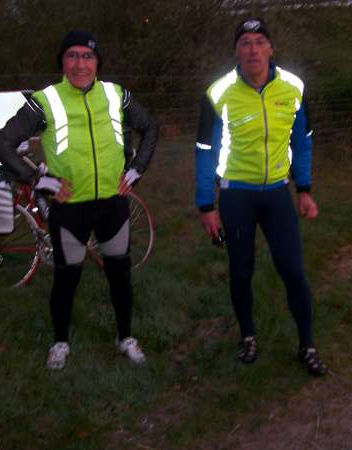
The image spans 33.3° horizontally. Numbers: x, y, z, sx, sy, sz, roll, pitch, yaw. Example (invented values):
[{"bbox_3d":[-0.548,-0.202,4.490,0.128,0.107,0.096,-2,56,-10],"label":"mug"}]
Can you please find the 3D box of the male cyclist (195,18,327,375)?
[{"bbox_3d":[0.415,-0.120,2.960,0.630,1.725,0.410,-2,14,-7],"label":"male cyclist"}]

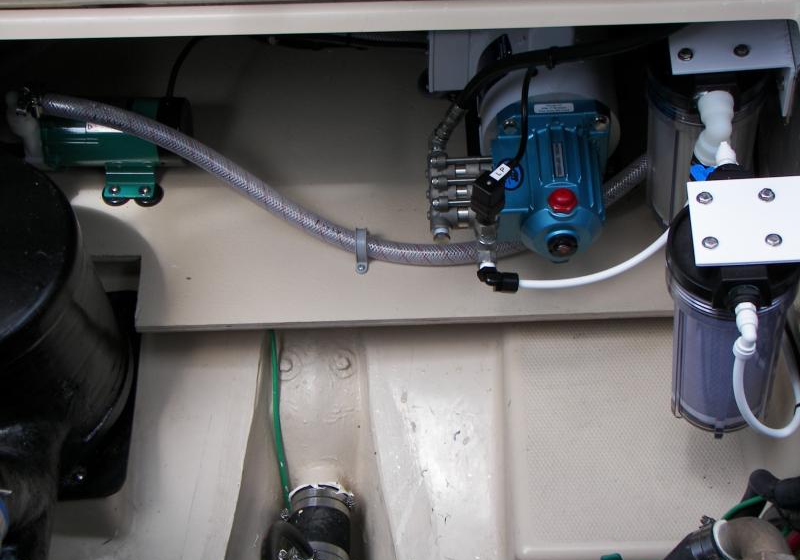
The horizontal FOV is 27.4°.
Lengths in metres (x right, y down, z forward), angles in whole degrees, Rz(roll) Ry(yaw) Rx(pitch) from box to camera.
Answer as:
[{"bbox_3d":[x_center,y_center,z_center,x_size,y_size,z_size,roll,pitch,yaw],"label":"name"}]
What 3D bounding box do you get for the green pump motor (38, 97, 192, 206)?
[{"bbox_3d":[-0.362,-0.178,2.090,0.200,0.115,0.115,1,53,8],"label":"green pump motor"}]

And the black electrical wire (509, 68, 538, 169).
[{"bbox_3d":[0.141,-0.184,1.867,0.038,0.062,0.120,-2,53,5],"label":"black electrical wire"}]

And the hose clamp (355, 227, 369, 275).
[{"bbox_3d":[-0.048,-0.039,1.999,0.014,0.029,0.056,-2,53,5],"label":"hose clamp"}]

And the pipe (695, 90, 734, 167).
[{"bbox_3d":[0.314,-0.146,1.649,0.039,0.065,0.055,-2,53,5],"label":"pipe"}]

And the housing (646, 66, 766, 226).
[{"bbox_3d":[0.332,-0.151,1.791,0.130,0.290,0.135,-2,53,5],"label":"housing"}]

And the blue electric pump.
[{"bbox_3d":[0.178,-0.104,1.926,0.138,0.142,0.166,-2,53,5],"label":"blue electric pump"}]

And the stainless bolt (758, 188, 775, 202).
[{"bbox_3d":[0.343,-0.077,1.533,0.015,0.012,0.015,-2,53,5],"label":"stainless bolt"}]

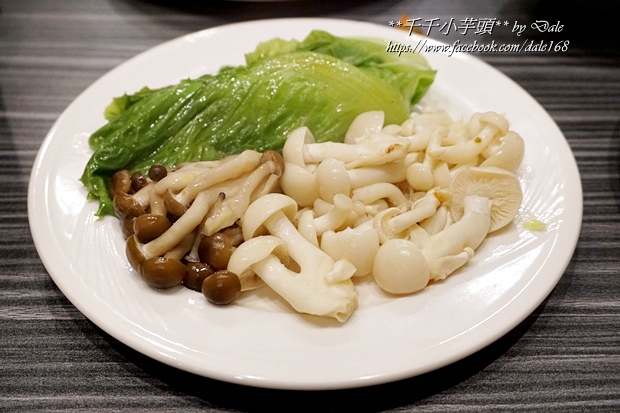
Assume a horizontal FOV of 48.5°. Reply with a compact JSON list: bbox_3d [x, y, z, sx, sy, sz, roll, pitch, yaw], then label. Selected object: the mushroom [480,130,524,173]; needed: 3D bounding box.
[{"bbox_3d":[0.087,-0.025,0.311,0.020,0.017,0.019,-12,46,-11],"label":"mushroom"}]

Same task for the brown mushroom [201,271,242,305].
[{"bbox_3d":[-0.034,0.031,0.267,0.015,0.013,0.015,0,45,0],"label":"brown mushroom"}]

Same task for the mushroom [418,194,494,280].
[{"bbox_3d":[0.059,0.013,0.281,0.021,0.016,0.038,29,62,26],"label":"mushroom"}]

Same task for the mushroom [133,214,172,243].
[{"bbox_3d":[-0.063,0.009,0.276,0.016,0.013,0.013,0,45,0],"label":"mushroom"}]

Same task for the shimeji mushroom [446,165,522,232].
[{"bbox_3d":[0.074,-0.003,0.291,0.030,0.029,0.014,4,19,17],"label":"shimeji mushroom"}]

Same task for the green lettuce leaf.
[{"bbox_3d":[-0.024,-0.050,0.335,0.175,0.035,0.080,-20,48,-18],"label":"green lettuce leaf"}]

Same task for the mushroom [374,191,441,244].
[{"bbox_3d":[0.039,0.004,0.281,0.029,0.015,0.015,-30,52,-21],"label":"mushroom"}]

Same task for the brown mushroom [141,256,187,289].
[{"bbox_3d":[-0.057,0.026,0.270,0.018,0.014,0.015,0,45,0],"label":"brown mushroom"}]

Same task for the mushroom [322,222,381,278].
[{"bbox_3d":[0.016,0.017,0.277,0.024,0.019,0.021,0,45,0],"label":"mushroom"}]

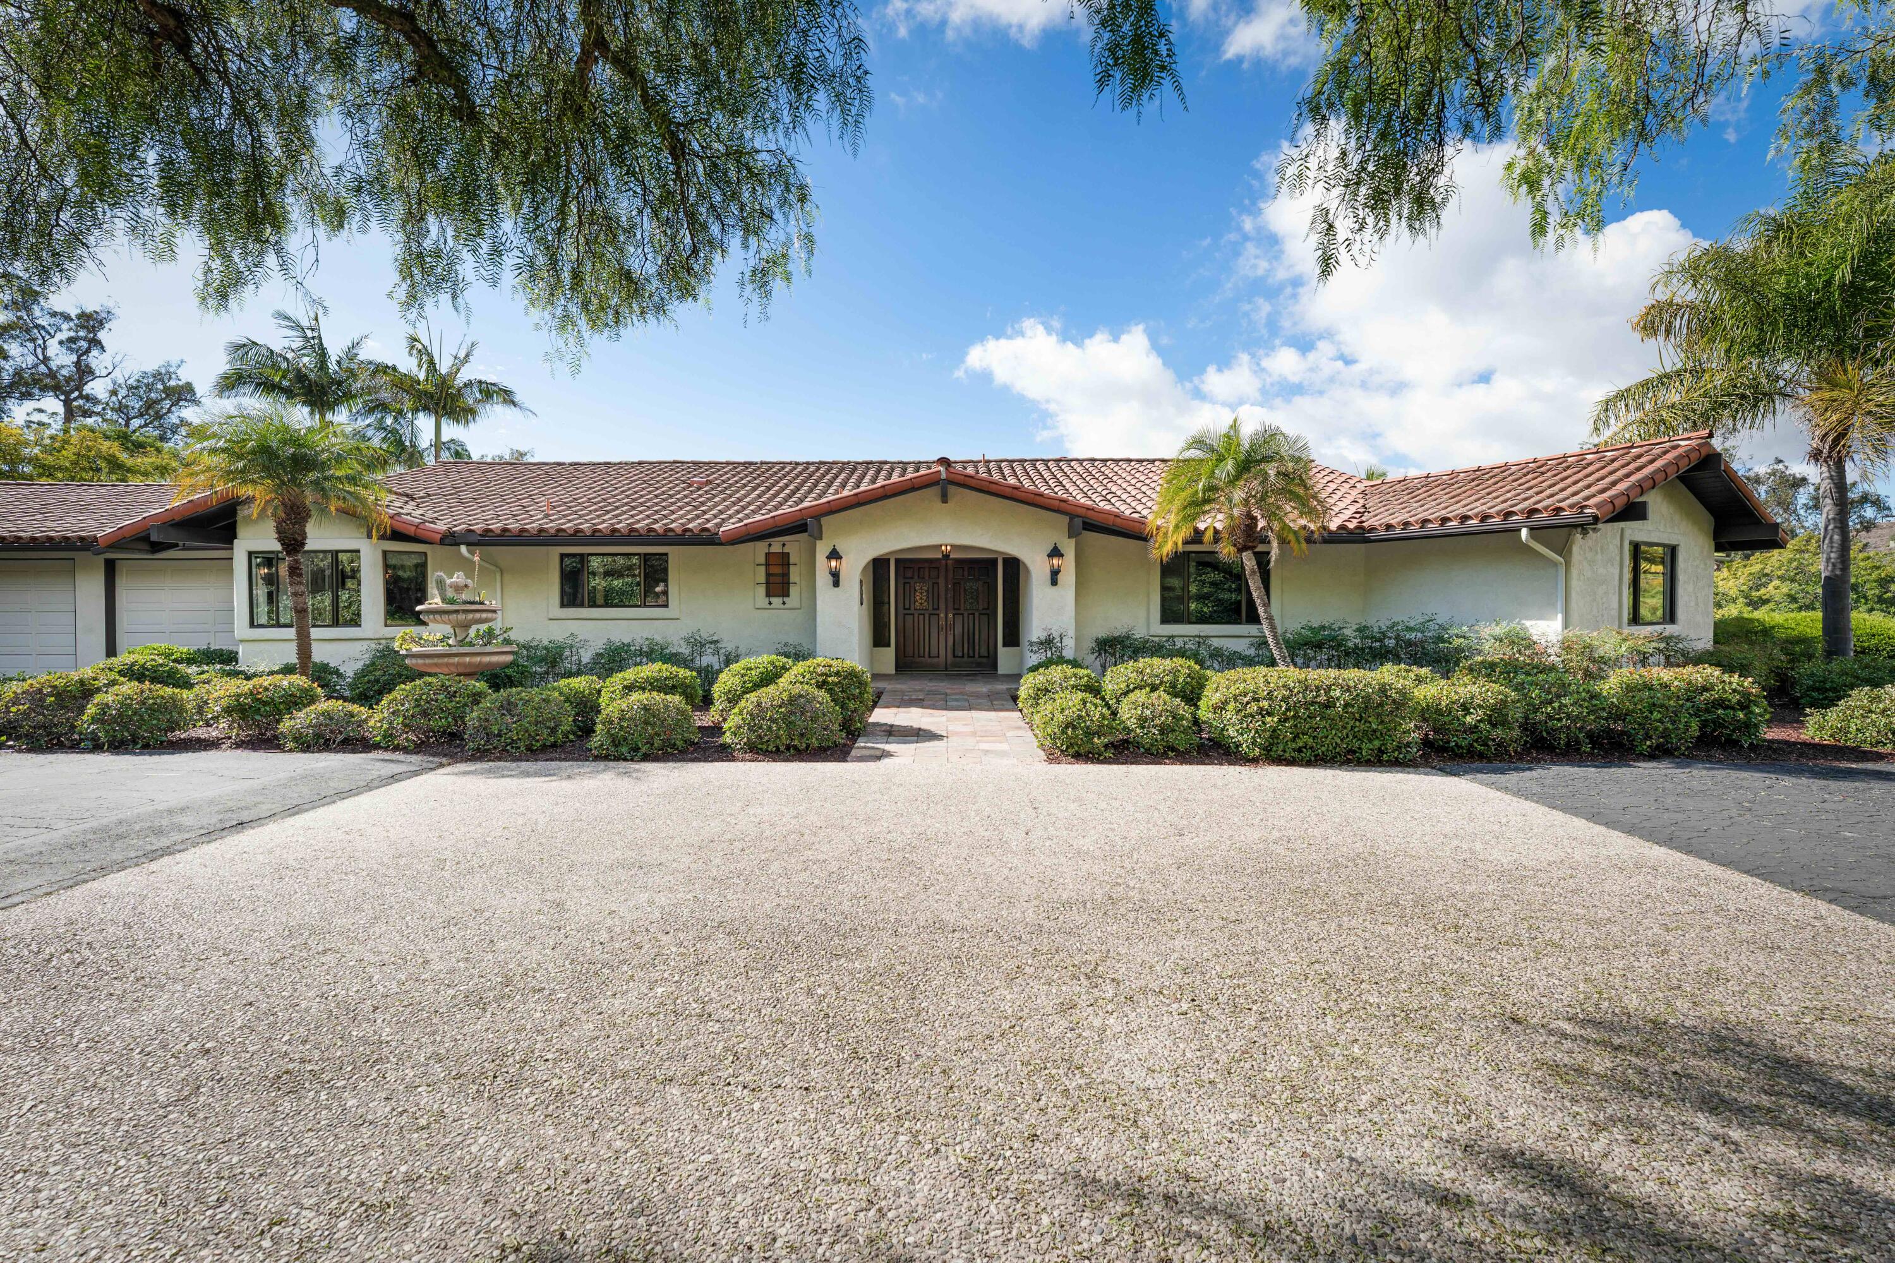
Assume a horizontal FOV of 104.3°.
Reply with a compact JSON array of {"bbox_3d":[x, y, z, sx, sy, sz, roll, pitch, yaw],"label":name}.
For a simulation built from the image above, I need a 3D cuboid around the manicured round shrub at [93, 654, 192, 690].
[{"bbox_3d":[-10.100,0.650,9.300,1.000,0.770,1.000,0,0,0],"label":"manicured round shrub"}]

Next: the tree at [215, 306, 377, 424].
[{"bbox_3d":[-23.000,-5.200,26.300,4.900,12.200,4.900,0,0,0],"label":"tree"}]

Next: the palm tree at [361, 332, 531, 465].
[{"bbox_3d":[-18.000,-4.800,26.300,5.100,11.500,5.100,0,0,0],"label":"palm tree"}]

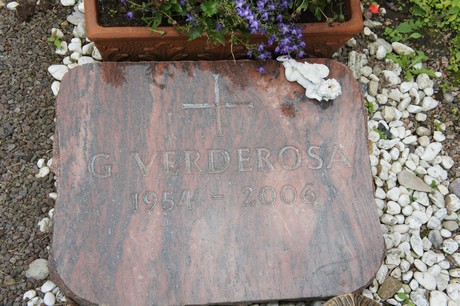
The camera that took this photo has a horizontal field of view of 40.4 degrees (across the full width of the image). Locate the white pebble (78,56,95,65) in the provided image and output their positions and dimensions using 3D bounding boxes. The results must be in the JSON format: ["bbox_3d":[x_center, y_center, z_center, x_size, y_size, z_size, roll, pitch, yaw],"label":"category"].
[{"bbox_3d":[-0.307,-0.196,1.341,0.035,0.017,0.022,-1,65,-5],"label":"white pebble"}]

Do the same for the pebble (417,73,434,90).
[{"bbox_3d":[0.433,-0.159,1.389,0.034,0.027,0.041,-28,71,-17],"label":"pebble"}]

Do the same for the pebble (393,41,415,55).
[{"bbox_3d":[0.395,-0.239,1.422,0.056,0.019,0.025,27,66,8],"label":"pebble"}]

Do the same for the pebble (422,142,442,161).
[{"bbox_3d":[0.424,-0.003,1.315,0.056,0.022,0.028,-36,73,-19],"label":"pebble"}]

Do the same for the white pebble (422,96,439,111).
[{"bbox_3d":[0.438,-0.108,1.365,0.037,0.024,0.030,-24,69,-15],"label":"white pebble"}]

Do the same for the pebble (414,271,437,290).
[{"bbox_3d":[0.374,0.245,1.196,0.051,0.023,0.029,41,68,13],"label":"pebble"}]

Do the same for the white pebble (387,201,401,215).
[{"bbox_3d":[0.329,0.110,1.255,0.025,0.019,0.030,-37,73,-19],"label":"white pebble"}]

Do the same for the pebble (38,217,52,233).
[{"bbox_3d":[-0.348,0.136,1.183,0.024,0.019,0.029,-17,68,-12],"label":"pebble"}]

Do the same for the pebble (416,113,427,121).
[{"bbox_3d":[0.413,-0.077,1.349,0.023,0.015,0.019,5,65,-3],"label":"pebble"}]

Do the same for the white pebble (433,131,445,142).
[{"bbox_3d":[0.446,-0.035,1.333,0.023,0.018,0.027,-41,75,-20],"label":"white pebble"}]

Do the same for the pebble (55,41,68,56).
[{"bbox_3d":[-0.363,-0.225,1.349,0.025,0.020,0.033,20,65,4],"label":"pebble"}]

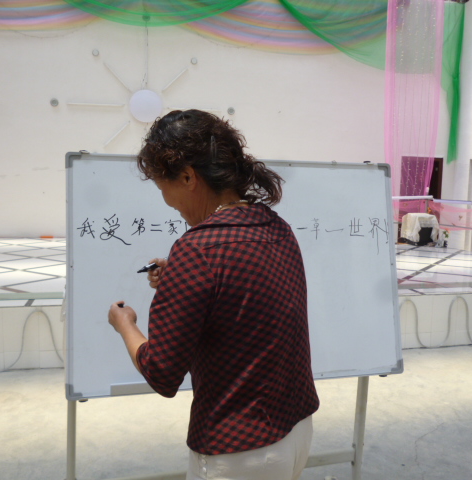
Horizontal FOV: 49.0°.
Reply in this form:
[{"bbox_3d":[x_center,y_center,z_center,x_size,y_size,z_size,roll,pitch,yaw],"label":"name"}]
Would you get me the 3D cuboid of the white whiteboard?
[{"bbox_3d":[0.029,0.108,1.846,1.210,0.806,0.028,0,-5,-14],"label":"white whiteboard"}]

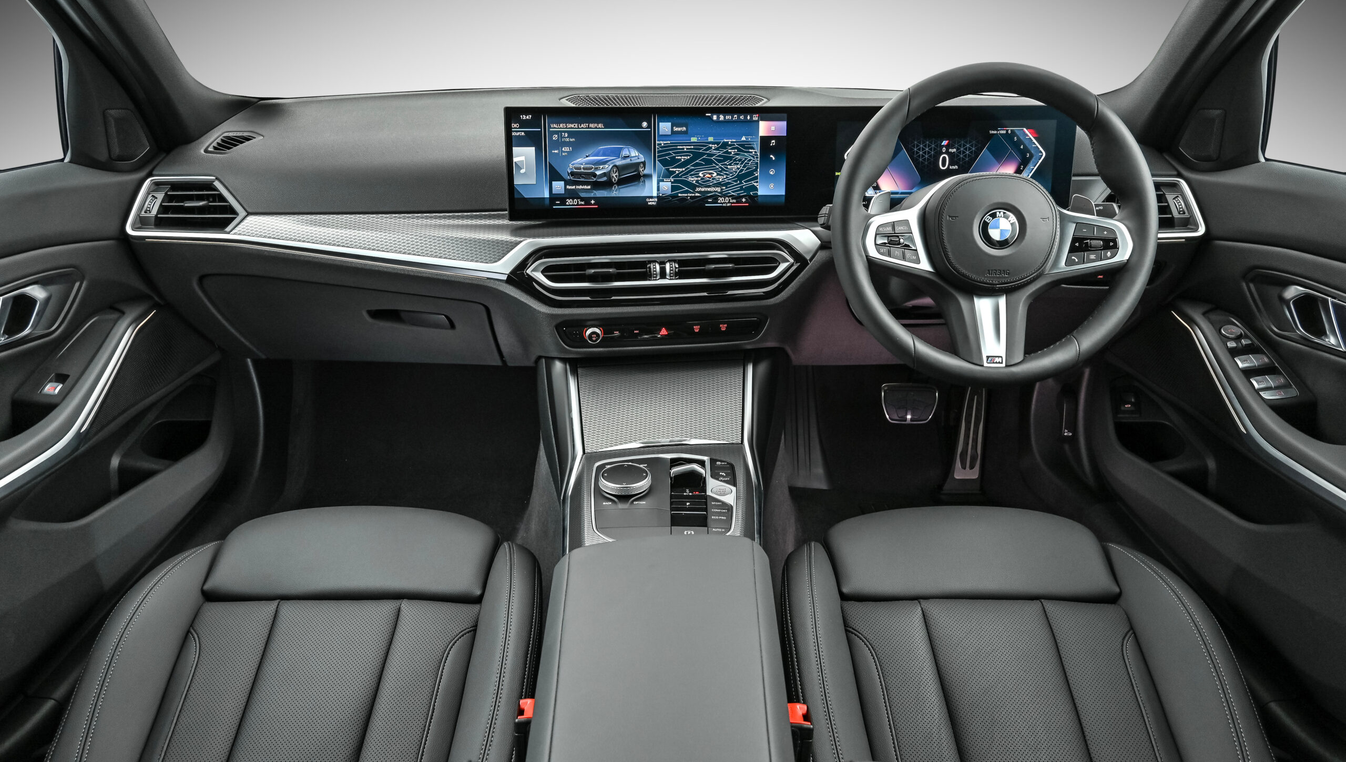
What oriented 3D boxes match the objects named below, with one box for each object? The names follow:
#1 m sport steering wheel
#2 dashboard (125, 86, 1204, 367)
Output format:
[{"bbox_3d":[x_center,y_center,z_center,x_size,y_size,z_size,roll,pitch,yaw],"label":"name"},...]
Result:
[{"bbox_3d":[0.365,-0.181,1.040,0.370,0.370,0.115,0,7,0],"label":"m sport steering wheel"},{"bbox_3d":[-0.011,-0.224,1.259,1.420,0.340,0.430,0,29,0],"label":"dashboard"}]

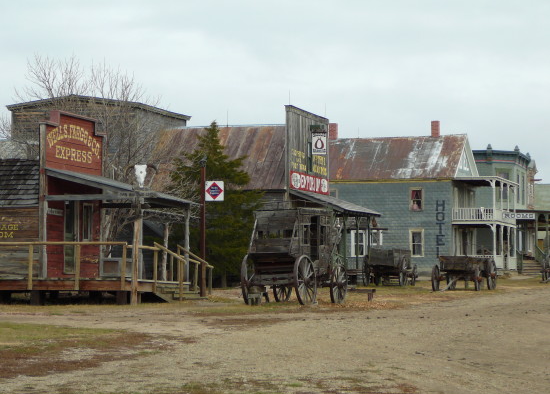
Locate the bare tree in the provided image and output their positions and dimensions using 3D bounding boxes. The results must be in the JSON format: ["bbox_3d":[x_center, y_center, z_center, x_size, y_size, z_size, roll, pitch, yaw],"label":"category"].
[{"bbox_3d":[-6.120,-0.700,66.000,5.800,8.100,6.100,0,-2,0],"label":"bare tree"}]

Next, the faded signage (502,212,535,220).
[{"bbox_3d":[15.800,1.217,121.300,2.050,0.460,0.080,0,-2,15],"label":"faded signage"}]

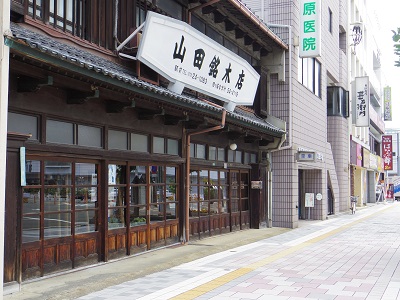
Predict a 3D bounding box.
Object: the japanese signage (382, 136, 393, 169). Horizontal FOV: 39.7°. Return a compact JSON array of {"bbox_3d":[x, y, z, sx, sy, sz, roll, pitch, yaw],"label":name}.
[{"bbox_3d":[15.675,0.225,46.300,0.760,2.930,0.200,-1,-4,23],"label":"japanese signage"}]

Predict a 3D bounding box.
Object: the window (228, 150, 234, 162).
[{"bbox_3d":[0.947,0.195,16.892,0.040,0.347,0.488,-1,-4,23],"label":"window"}]

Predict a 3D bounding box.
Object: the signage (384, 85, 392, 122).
[{"bbox_3d":[15.700,-3.856,46.300,0.580,2.800,0.200,-1,-4,23],"label":"signage"}]

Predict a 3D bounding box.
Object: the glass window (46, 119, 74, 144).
[{"bbox_3d":[-2.331,-0.284,9.271,0.040,0.382,0.734,-1,-4,23],"label":"glass window"}]

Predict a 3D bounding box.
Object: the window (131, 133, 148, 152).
[{"bbox_3d":[-1.269,-0.132,11.740,0.040,0.369,0.728,-1,-4,23],"label":"window"}]

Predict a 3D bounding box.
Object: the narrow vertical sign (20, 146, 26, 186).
[{"bbox_3d":[-2.598,0.249,8.169,0.020,0.572,0.107,-1,-4,23],"label":"narrow vertical sign"}]

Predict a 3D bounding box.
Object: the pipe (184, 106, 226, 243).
[{"bbox_3d":[0.162,0.654,13.518,1.060,3.280,0.120,-1,-4,23],"label":"pipe"}]

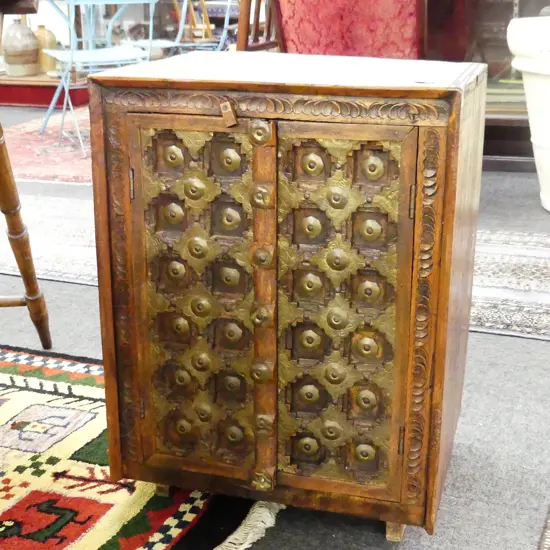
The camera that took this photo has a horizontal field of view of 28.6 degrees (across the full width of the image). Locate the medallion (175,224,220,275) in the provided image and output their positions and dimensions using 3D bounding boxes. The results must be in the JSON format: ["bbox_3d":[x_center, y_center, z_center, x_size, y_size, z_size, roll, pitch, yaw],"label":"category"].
[{"bbox_3d":[-0.115,-0.038,1.607,0.068,0.073,0.015,6,18,15],"label":"medallion"}]

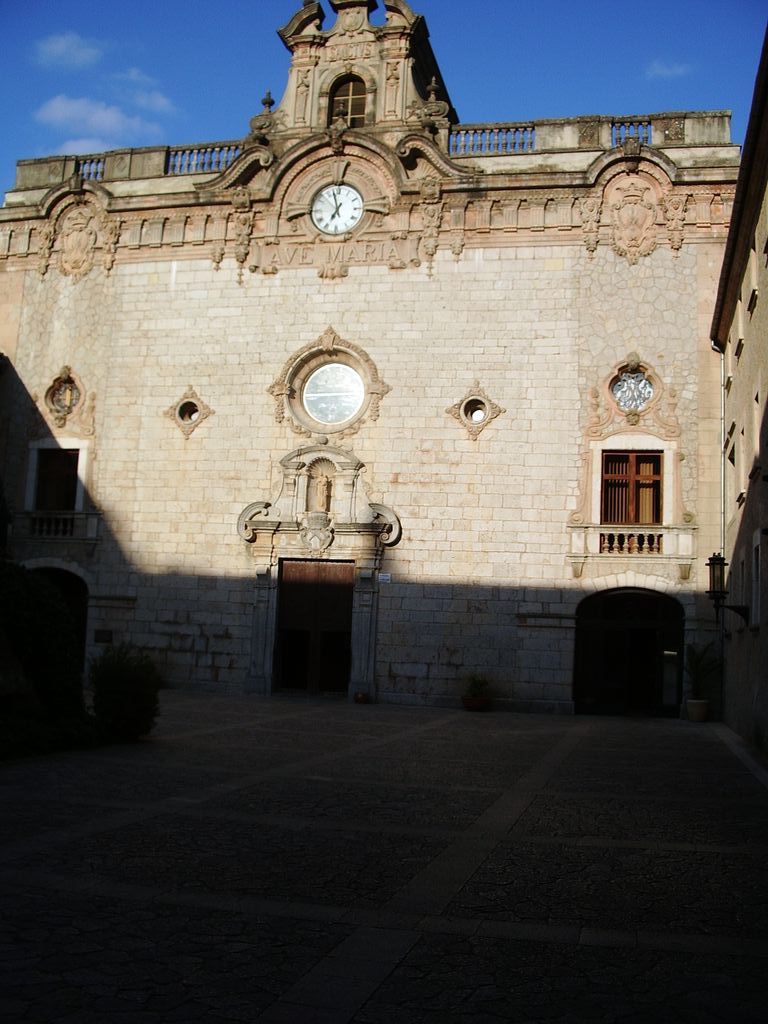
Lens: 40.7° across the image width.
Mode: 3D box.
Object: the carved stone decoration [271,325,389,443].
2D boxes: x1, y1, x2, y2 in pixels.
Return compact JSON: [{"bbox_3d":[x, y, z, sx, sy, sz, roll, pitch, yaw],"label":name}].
[{"bbox_3d":[-1.555,-3.646,29.560,3.479,3.214,0.450,1,-7,14],"label":"carved stone decoration"}]

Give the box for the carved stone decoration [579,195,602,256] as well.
[{"bbox_3d":[5.637,-7.815,28.256,0.597,1.614,0.300,1,-7,14],"label":"carved stone decoration"}]

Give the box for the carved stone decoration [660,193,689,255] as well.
[{"bbox_3d":[7.190,-7.125,25.645,0.650,1.520,0.250,1,-7,11],"label":"carved stone decoration"}]

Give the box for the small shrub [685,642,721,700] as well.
[{"bbox_3d":[7.238,3.617,23.540,0.780,1.260,0.750,1,-7,11],"label":"small shrub"}]

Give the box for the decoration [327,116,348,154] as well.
[{"bbox_3d":[-1.356,-10.995,30.249,0.539,0.960,0.500,1,-7,14],"label":"decoration"}]

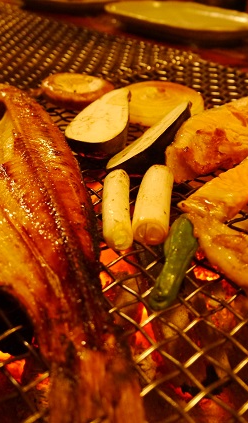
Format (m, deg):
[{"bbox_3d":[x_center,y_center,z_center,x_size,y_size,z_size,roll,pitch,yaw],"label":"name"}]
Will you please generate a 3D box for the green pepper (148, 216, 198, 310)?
[{"bbox_3d":[0.023,0.021,0.209,0.015,0.013,0.059,9,33,14],"label":"green pepper"}]

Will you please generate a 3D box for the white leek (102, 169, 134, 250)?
[{"bbox_3d":[-0.003,-0.003,0.245,0.015,0.015,0.060,-1,32,-1],"label":"white leek"}]

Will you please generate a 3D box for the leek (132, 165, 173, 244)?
[{"bbox_3d":[0.017,-0.005,0.246,0.017,0.017,0.056,4,32,7],"label":"leek"}]

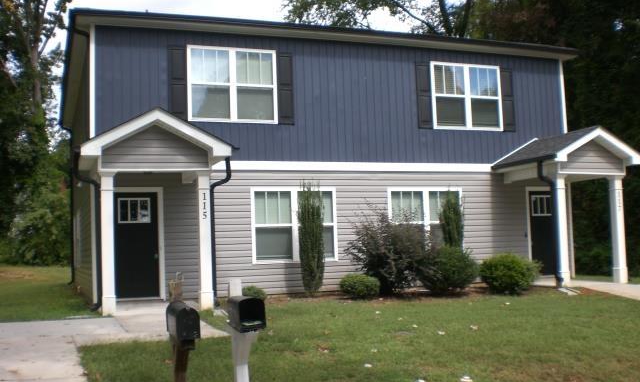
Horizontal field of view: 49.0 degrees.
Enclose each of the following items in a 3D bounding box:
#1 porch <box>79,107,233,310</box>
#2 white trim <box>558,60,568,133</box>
[{"bbox_3d":[-2.945,0.390,12.396,2.539,3.310,2.075,0,-5,-21],"label":"porch"},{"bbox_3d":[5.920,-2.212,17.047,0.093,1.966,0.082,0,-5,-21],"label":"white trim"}]

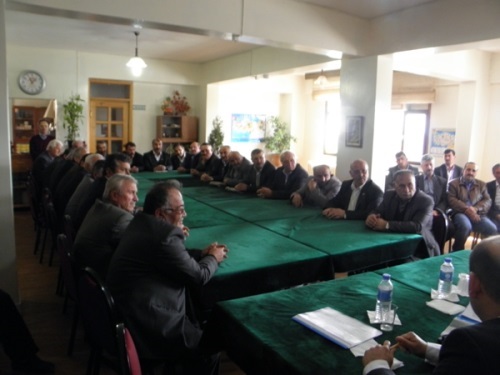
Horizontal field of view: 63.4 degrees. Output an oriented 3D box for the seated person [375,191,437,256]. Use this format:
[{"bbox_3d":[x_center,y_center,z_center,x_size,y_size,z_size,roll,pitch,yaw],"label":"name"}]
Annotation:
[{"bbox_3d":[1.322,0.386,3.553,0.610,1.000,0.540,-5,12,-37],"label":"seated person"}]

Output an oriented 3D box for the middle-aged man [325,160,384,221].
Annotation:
[{"bbox_3d":[1.052,0.351,4.318,0.780,1.280,0.580,-6,11,-41],"label":"middle-aged man"}]

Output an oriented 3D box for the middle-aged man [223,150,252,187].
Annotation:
[{"bbox_3d":[-0.206,0.032,6.455,0.580,1.210,0.760,9,11,43],"label":"middle-aged man"}]

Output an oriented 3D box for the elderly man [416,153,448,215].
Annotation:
[{"bbox_3d":[2.394,0.215,5.419,0.560,1.300,0.750,8,11,38],"label":"elderly man"}]

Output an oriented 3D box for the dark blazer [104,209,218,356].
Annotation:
[{"bbox_3d":[-0.481,0.461,2.220,0.640,0.700,0.570,-4,10,-30],"label":"dark blazer"}]

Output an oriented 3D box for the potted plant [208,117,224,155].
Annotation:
[{"bbox_3d":[-0.803,-1.007,9.130,0.420,1.150,0.420,2,8,0],"label":"potted plant"}]

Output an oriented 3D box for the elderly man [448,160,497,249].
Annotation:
[{"bbox_3d":[2.629,0.320,4.800,0.560,1.210,0.800,3,9,13],"label":"elderly man"}]

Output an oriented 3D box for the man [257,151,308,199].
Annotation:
[{"bbox_3d":[0.430,0.203,5.014,0.750,1.270,0.570,-6,12,-41],"label":"man"}]

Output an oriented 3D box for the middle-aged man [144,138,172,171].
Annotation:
[{"bbox_3d":[-1.669,-0.210,7.331,0.550,1.300,0.720,-2,9,-19],"label":"middle-aged man"}]

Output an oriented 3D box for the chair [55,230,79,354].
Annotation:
[{"bbox_3d":[-1.153,0.704,3.028,0.540,0.840,0.470,-3,10,-31],"label":"chair"}]

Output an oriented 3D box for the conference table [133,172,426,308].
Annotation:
[{"bbox_3d":[-0.795,0.469,4.995,2.100,0.760,5.200,-3,10,-31],"label":"conference table"}]

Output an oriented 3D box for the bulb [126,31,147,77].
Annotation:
[{"bbox_3d":[-1.855,-2.187,6.634,0.300,0.700,0.300,-4,10,-30],"label":"bulb"}]

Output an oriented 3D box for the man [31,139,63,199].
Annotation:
[{"bbox_3d":[-2.645,0.032,5.661,0.780,1.330,0.550,-1,9,-18],"label":"man"}]

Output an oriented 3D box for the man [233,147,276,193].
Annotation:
[{"bbox_3d":[0.093,0.114,5.586,0.750,1.260,0.560,-6,12,-41],"label":"man"}]

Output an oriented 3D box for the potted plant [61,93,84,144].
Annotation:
[{"bbox_3d":[-3.623,-1.291,8.300,0.380,1.200,0.380,-4,10,-30],"label":"potted plant"}]

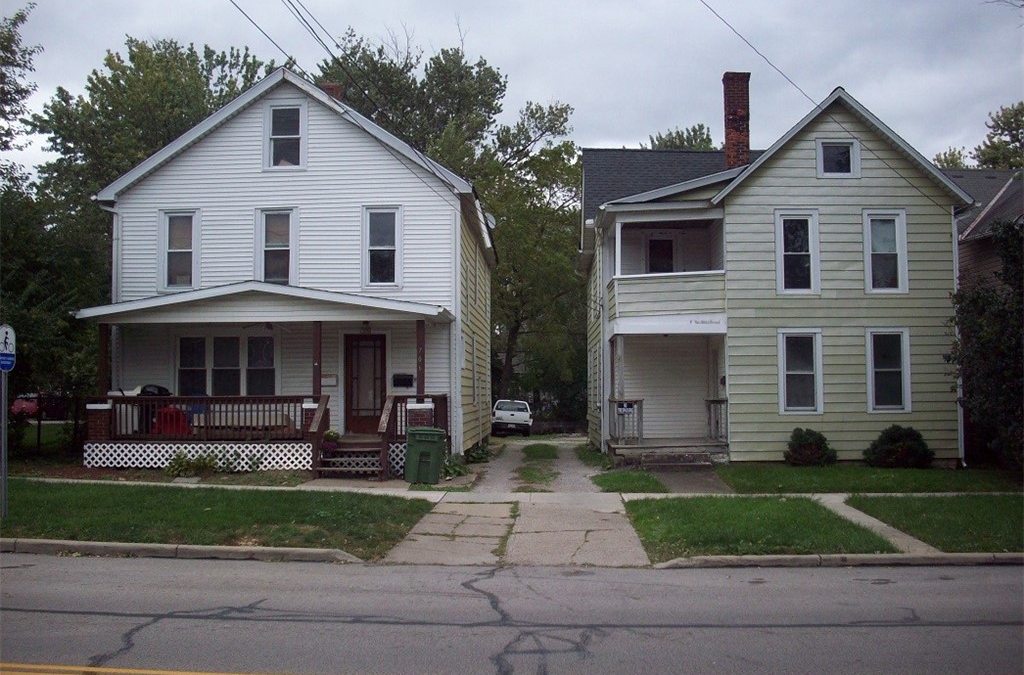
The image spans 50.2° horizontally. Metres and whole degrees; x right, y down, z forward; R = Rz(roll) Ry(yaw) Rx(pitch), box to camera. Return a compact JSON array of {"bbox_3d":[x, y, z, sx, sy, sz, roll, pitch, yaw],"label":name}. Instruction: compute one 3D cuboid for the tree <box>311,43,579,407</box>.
[{"bbox_3d":[-3.548,-4.808,55.203,13.600,19.300,12.500,-1,-3,2],"label":"tree"}]

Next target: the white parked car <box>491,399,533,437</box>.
[{"bbox_3d":[0.048,3.693,50.301,1.760,1.650,4.800,-1,-3,2],"label":"white parked car"}]

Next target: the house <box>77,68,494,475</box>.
[{"bbox_3d":[-4.737,-1.740,27.787,8.050,9.400,16.200,-1,-3,2],"label":"house"}]

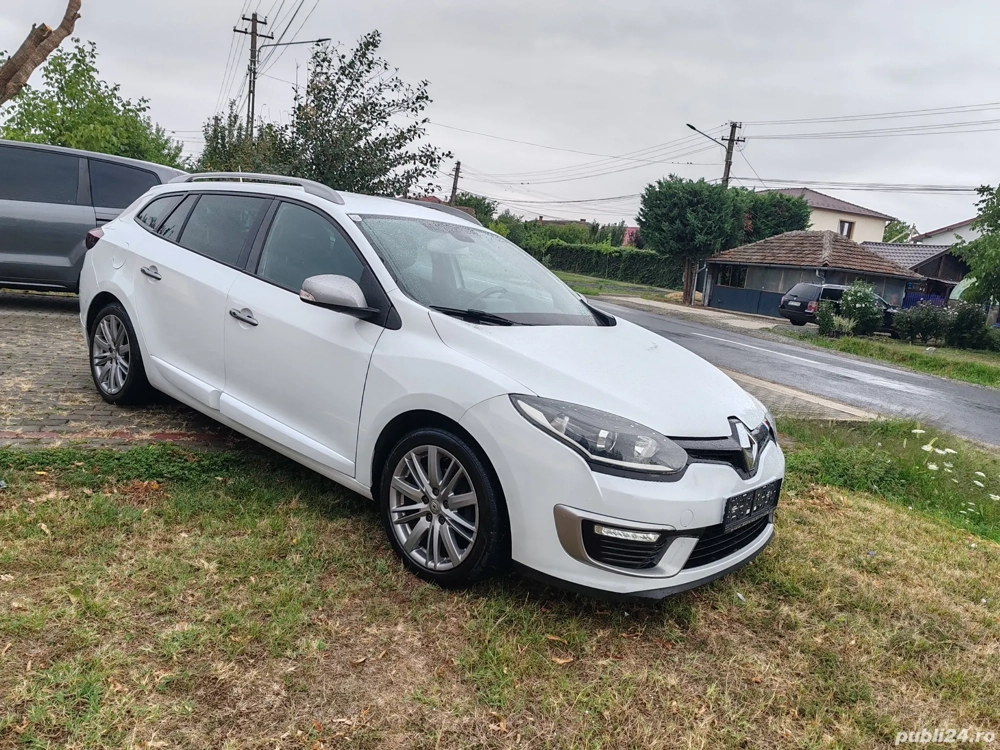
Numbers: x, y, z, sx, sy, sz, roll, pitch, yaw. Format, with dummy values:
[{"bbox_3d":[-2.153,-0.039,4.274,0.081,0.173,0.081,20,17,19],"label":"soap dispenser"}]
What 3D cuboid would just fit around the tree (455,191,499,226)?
[{"bbox_3d":[-2.017,-10.827,58.993,4.000,5.832,4.000,5,9,0],"label":"tree"}]

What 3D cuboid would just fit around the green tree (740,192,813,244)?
[{"bbox_3d":[14.070,-6.258,39.103,3.800,5.865,3.800,1,10,-24],"label":"green tree"}]

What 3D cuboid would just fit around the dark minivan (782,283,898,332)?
[{"bbox_3d":[11.930,-2.210,26.540,4.670,1.490,1.760,2,10,-19],"label":"dark minivan"}]

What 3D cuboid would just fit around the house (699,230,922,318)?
[{"bbox_3d":[13.001,-4.245,33.084,5.089,3.608,7.263,1,10,-22],"label":"house"}]

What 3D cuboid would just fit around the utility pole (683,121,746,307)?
[{"bbox_3d":[9.920,-7.667,36.939,2.900,8.595,0.450,1,10,-24],"label":"utility pole"}]

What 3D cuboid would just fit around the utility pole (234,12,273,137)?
[{"bbox_3d":[-8.569,-7.852,26.715,1.450,8.573,0.400,-2,11,-36],"label":"utility pole"}]

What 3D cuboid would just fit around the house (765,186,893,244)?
[{"bbox_3d":[18.603,-8.615,52.148,7.856,7.416,11.227,1,10,-23],"label":"house"}]

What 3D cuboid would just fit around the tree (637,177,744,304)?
[{"bbox_3d":[8.922,-6.169,36.009,4.800,5.765,4.800,1,10,-24],"label":"tree"}]

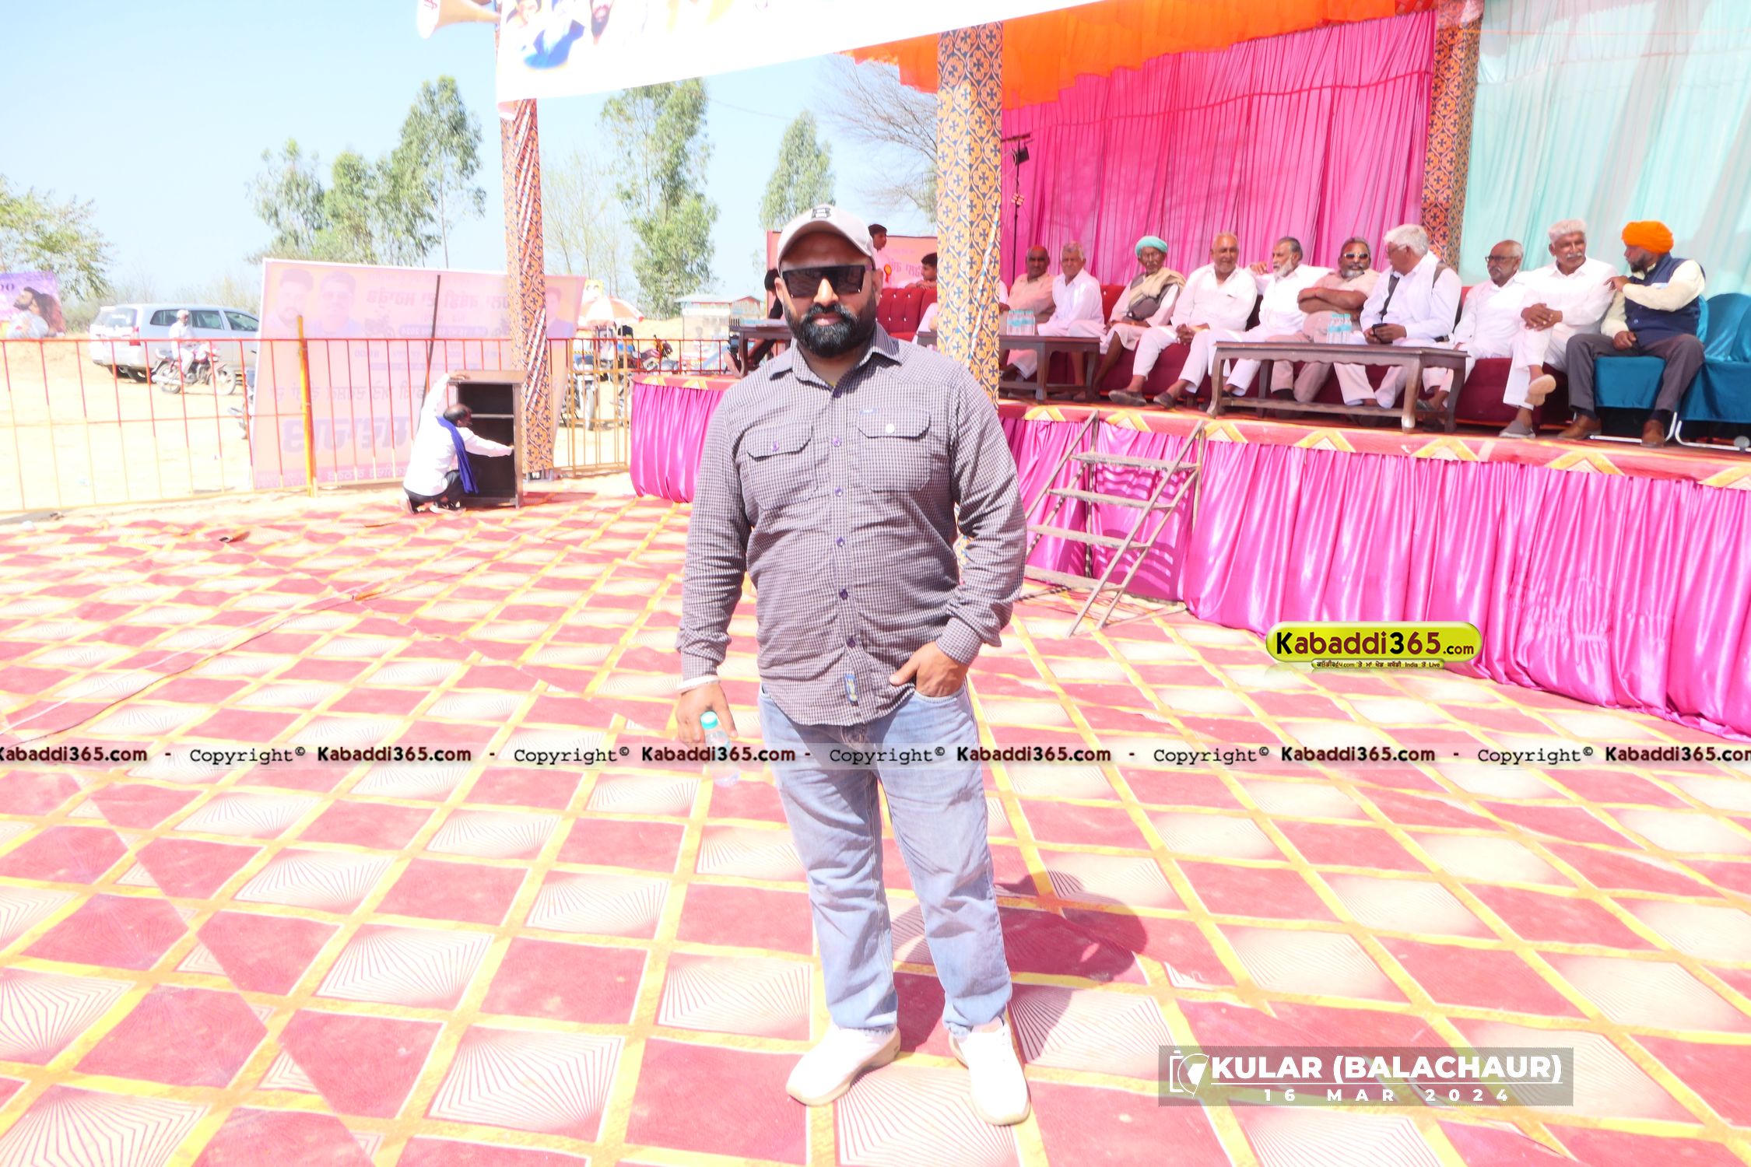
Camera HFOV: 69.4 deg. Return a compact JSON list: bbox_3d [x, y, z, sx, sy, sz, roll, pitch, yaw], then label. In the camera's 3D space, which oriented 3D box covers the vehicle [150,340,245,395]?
[{"bbox_3d":[-14.228,-4.511,26.463,1.980,1.100,0.720,3,12,11],"label":"vehicle"}]

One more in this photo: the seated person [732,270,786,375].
[{"bbox_3d":[-1.044,-2.640,12.612,0.750,1.140,0.550,-9,15,-39],"label":"seated person"}]

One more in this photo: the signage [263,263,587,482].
[{"bbox_3d":[-4.491,-2.021,12.596,3.040,2.380,0.050,-7,39,-37],"label":"signage"}]

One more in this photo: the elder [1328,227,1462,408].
[{"bbox_3d":[2.971,-1.477,7.198,0.750,1.100,0.580,-8,14,-34],"label":"elder"}]

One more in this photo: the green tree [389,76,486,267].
[{"bbox_3d":[-16.053,-13.205,46.302,3.800,10.400,3.800,0,12,0],"label":"green tree"}]

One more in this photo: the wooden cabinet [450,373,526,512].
[{"bbox_3d":[-3.397,-1.284,11.075,0.620,1.190,0.450,-2,12,-11],"label":"wooden cabinet"}]

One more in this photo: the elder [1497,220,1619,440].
[{"bbox_3d":[3.441,-1.295,6.367,0.700,1.080,0.580,-11,16,-43],"label":"elder"}]

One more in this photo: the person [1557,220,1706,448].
[{"bbox_3d":[3.659,-1.268,6.057,0.780,1.130,0.660,-10,15,-42],"label":"person"}]

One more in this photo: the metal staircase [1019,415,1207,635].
[{"bbox_3d":[1.211,-0.395,7.306,1.080,1.130,0.760,-9,15,-41],"label":"metal staircase"}]

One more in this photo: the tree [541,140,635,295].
[{"bbox_3d":[-11.982,-13.827,53.354,4.000,9.100,4.000,1,11,0],"label":"tree"}]

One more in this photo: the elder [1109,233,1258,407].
[{"bbox_3d":[1.977,-1.689,8.070,0.600,1.100,0.880,11,15,40],"label":"elder"}]

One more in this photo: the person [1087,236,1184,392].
[{"bbox_3d":[1.832,-1.867,8.920,0.750,1.140,0.600,-9,15,-39],"label":"person"}]

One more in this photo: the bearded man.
[{"bbox_3d":[-0.043,0.179,2.557,0.670,1.800,0.420,2,12,6],"label":"bearded man"}]

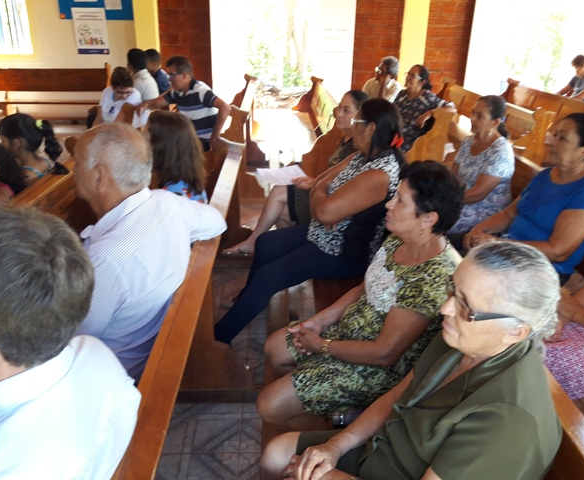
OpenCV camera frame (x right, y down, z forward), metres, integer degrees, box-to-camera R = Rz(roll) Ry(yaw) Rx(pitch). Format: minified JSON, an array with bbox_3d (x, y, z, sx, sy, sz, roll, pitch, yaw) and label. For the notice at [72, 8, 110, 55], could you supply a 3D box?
[{"bbox_3d":[-3.026,-3.144,7.806,0.500,0.650,0.020,0,22,-2],"label":"notice"}]

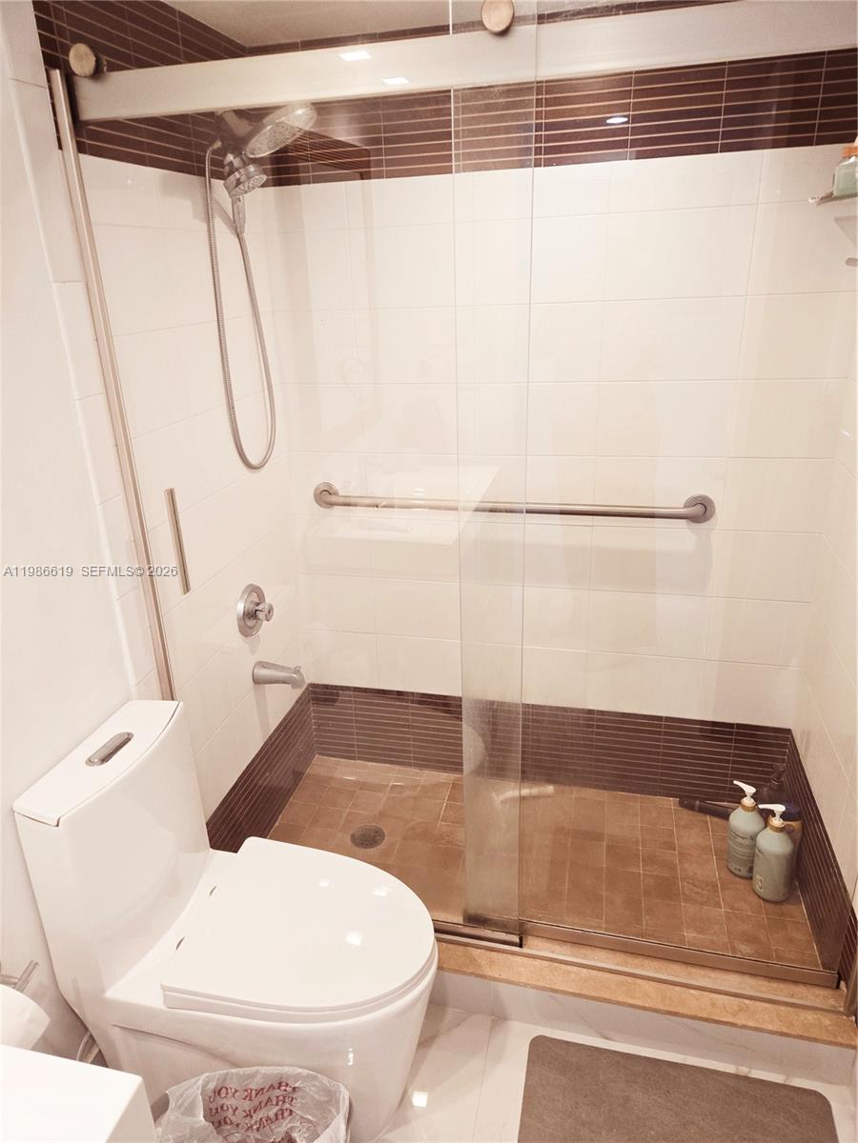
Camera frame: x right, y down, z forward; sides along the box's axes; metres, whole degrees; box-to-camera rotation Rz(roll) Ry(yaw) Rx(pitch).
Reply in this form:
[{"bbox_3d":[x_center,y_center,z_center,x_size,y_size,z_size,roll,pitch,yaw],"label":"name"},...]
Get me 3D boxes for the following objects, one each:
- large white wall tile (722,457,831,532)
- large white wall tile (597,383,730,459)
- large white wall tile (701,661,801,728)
[{"bbox_3d":[0.902,-0.197,1.981,0.253,0.198,0.012,3,22,14],"label":"large white wall tile"},{"bbox_3d":[0.615,-0.397,1.985,0.330,0.197,0.011,3,22,14],"label":"large white wall tile"},{"bbox_3d":[0.924,0.355,2.199,0.253,0.199,0.012,3,22,14],"label":"large white wall tile"}]

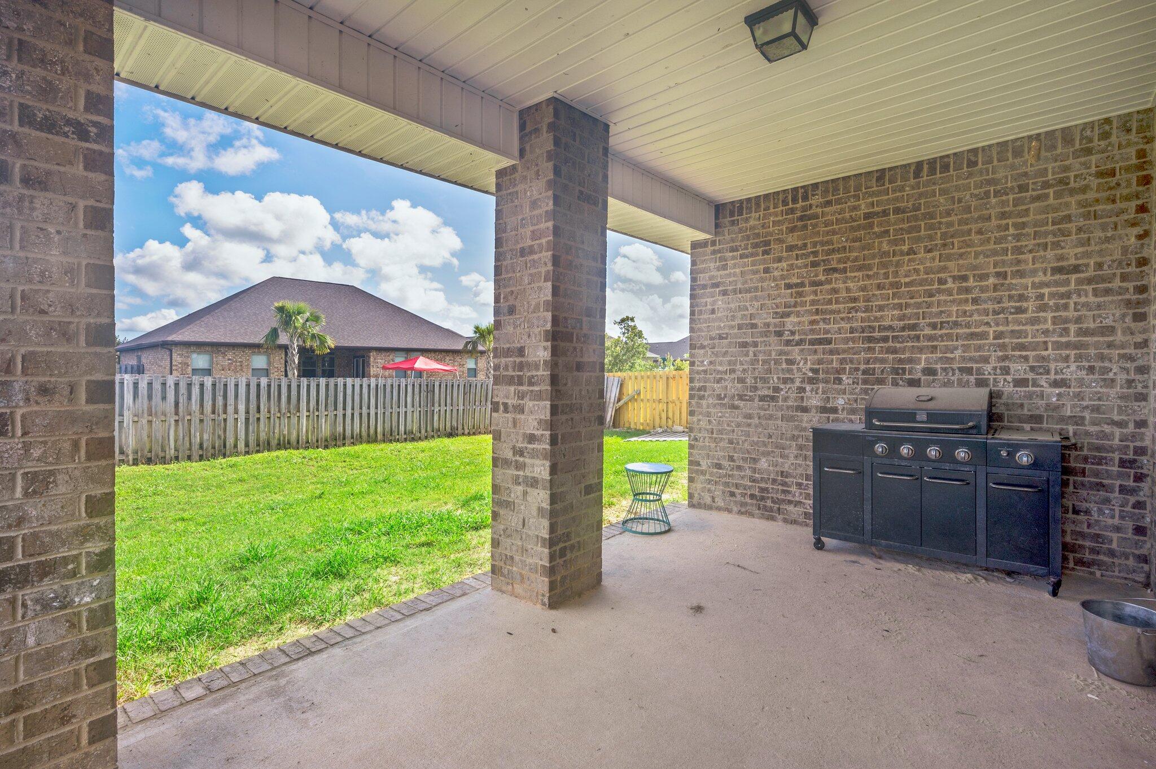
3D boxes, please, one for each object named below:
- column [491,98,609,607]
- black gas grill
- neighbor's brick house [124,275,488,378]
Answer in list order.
[{"bbox_3d":[-0.177,-0.169,3.147,0.474,2.800,0.478,1,2,40],"label":"column"},{"bbox_3d":[2.436,0.638,3.608,1.360,1.200,0.570,1,1,37],"label":"black gas grill"},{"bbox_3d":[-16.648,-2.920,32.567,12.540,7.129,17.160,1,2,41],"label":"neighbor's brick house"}]

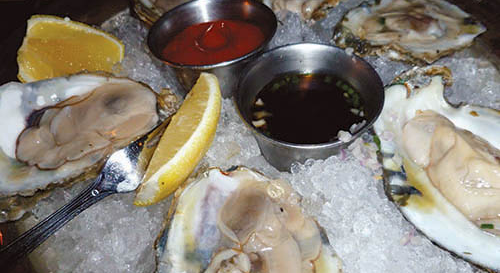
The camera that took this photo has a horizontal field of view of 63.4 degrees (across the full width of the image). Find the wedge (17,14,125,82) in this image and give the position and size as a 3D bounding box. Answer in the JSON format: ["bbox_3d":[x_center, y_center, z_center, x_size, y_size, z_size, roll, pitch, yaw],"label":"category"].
[{"bbox_3d":[-0.104,-0.050,0.238,0.063,0.036,0.036,3,52,9],"label":"wedge"}]

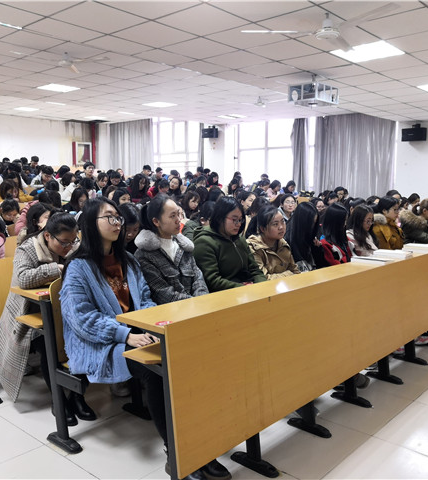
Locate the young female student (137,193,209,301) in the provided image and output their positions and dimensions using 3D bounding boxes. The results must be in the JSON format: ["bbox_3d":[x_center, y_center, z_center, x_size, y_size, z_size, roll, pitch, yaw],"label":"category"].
[{"bbox_3d":[-0.197,0.382,2.837,0.620,1.290,0.480,6,8,42],"label":"young female student"}]

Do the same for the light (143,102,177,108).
[{"bbox_3d":[-1.124,-2.874,10.581,0.600,0.050,0.600,6,8,42],"label":"light"}]

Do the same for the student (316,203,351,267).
[{"bbox_3d":[1.140,0.268,4.401,0.620,1.190,0.440,5,8,37],"label":"student"}]

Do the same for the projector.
[{"bbox_3d":[1.233,-1.775,6.142,0.375,0.195,0.535,5,8,42],"label":"projector"}]

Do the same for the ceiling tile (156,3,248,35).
[{"bbox_3d":[-0.093,-1.815,4.130,0.600,0.020,0.600,5,8,42],"label":"ceiling tile"}]

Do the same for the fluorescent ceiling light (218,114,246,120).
[{"bbox_3d":[0.471,-3.138,12.716,0.600,0.050,0.600,5,8,42],"label":"fluorescent ceiling light"}]

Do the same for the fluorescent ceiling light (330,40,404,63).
[{"bbox_3d":[1.562,-1.920,5.059,0.600,0.050,0.600,6,8,42],"label":"fluorescent ceiling light"}]

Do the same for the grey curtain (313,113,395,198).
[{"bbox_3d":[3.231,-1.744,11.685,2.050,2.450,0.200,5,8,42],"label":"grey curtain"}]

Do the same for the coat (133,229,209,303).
[{"bbox_3d":[-0.220,0.220,2.865,0.420,0.600,0.470,5,8,42],"label":"coat"}]

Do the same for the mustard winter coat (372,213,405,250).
[{"bbox_3d":[1.745,0.000,5.027,0.420,0.600,0.470,5,8,42],"label":"mustard winter coat"}]

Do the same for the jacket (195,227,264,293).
[{"bbox_3d":[0.103,0.225,3.232,0.500,0.620,0.490,6,8,42],"label":"jacket"}]

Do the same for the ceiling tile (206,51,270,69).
[{"bbox_3d":[0.267,-1.955,5.411,0.600,0.025,0.600,6,8,42],"label":"ceiling tile"}]

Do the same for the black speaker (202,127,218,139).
[{"bbox_3d":[-0.099,-3.038,14.147,0.440,0.290,0.260,5,8,42],"label":"black speaker"}]

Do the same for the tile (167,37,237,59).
[{"bbox_3d":[-0.136,-1.902,4.973,0.600,0.020,0.600,5,8,42],"label":"tile"}]

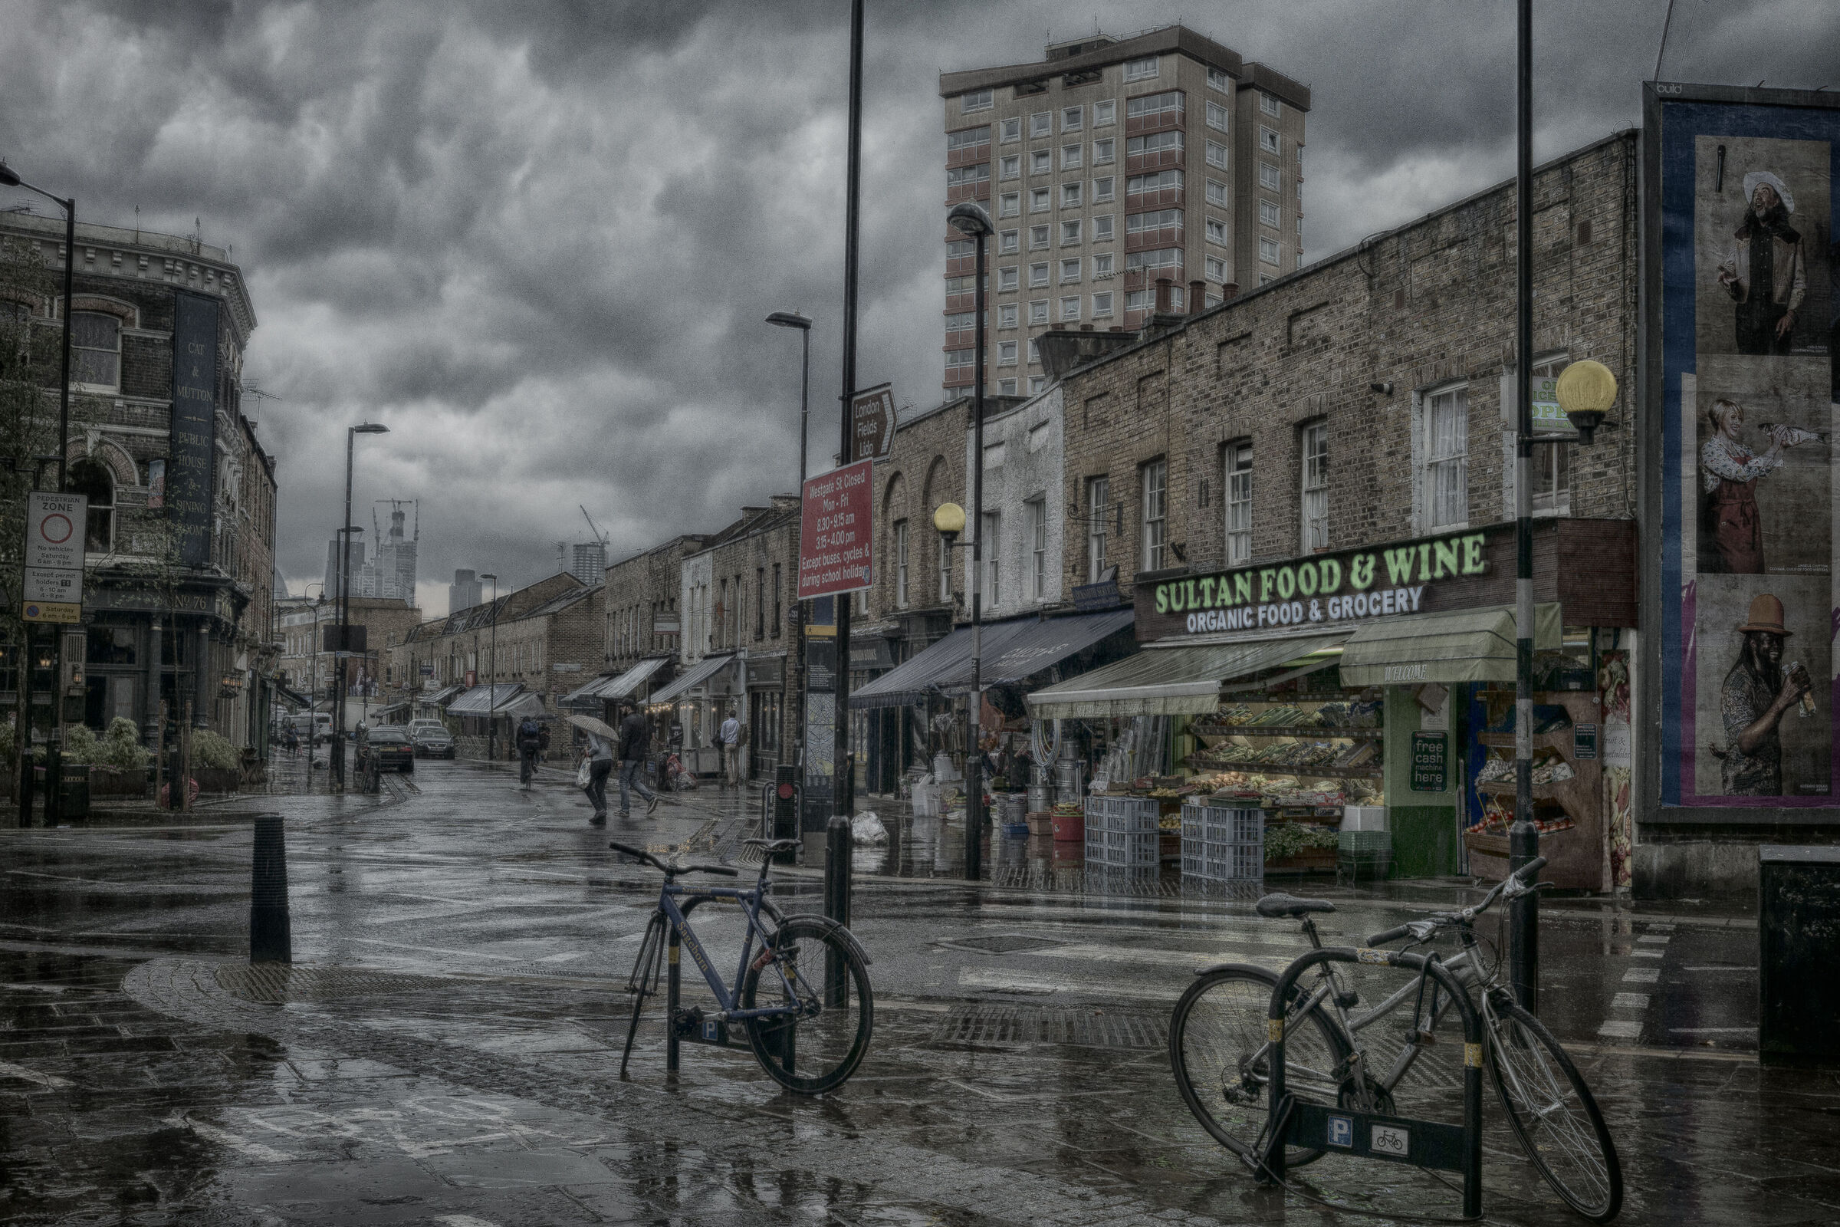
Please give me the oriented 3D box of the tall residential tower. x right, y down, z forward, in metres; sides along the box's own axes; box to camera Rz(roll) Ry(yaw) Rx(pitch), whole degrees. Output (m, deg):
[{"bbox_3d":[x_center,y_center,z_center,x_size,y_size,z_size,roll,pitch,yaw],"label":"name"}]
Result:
[{"bbox_3d":[14.729,-15.200,151.305,19.400,50.500,17.800,-2,-4,38],"label":"tall residential tower"}]

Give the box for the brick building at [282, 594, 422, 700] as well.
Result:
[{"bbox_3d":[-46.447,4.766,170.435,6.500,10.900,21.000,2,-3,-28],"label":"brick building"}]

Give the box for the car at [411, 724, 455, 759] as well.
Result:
[{"bbox_3d":[-21.377,5.620,92.123,1.760,1.450,4.400,2,-3,-14],"label":"car"}]

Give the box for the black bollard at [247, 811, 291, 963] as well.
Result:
[{"bbox_3d":[-4.174,1.778,13.526,0.255,0.940,0.255,2,-3,-18],"label":"black bollard"}]

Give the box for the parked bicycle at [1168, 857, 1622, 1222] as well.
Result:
[{"bbox_3d":[1.524,1.320,6.740,1.710,1.090,0.530,-2,-4,39],"label":"parked bicycle"}]

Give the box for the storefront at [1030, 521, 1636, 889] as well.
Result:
[{"bbox_3d":[4.134,1.086,24.831,2.380,3.501,10.565,2,-3,-16],"label":"storefront"}]

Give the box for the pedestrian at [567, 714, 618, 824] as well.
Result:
[{"bbox_3d":[-5.039,2.378,32.347,0.850,1.720,0.850,1,-3,0],"label":"pedestrian"}]

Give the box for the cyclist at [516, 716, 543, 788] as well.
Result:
[{"bbox_3d":[-8.673,3.080,46.500,0.550,1.660,1.700,2,-3,-15],"label":"cyclist"}]

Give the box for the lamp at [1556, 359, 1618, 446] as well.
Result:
[{"bbox_3d":[3.168,-1.004,9.950,0.295,0.410,0.295,1,-3,0],"label":"lamp"}]

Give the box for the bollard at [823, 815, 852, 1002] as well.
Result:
[{"bbox_3d":[-0.434,1.620,11.429,0.140,1.050,0.140,1,-3,0],"label":"bollard"}]

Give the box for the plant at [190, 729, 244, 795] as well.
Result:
[{"bbox_3d":[-12.854,2.713,38.200,1.020,1.130,0.750,1,-3,-8],"label":"plant"}]

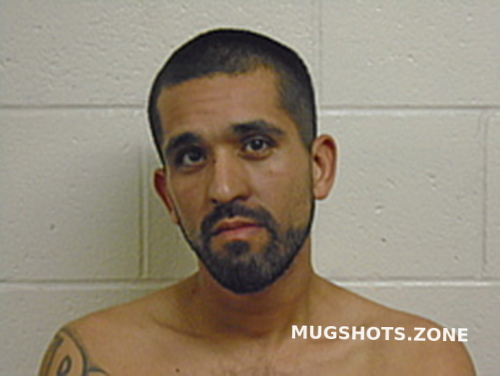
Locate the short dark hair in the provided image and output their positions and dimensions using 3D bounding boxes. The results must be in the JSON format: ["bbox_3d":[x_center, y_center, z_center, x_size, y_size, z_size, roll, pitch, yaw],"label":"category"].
[{"bbox_3d":[-0.019,-0.092,1.170,0.166,0.148,0.190,-9,-6,11],"label":"short dark hair"}]

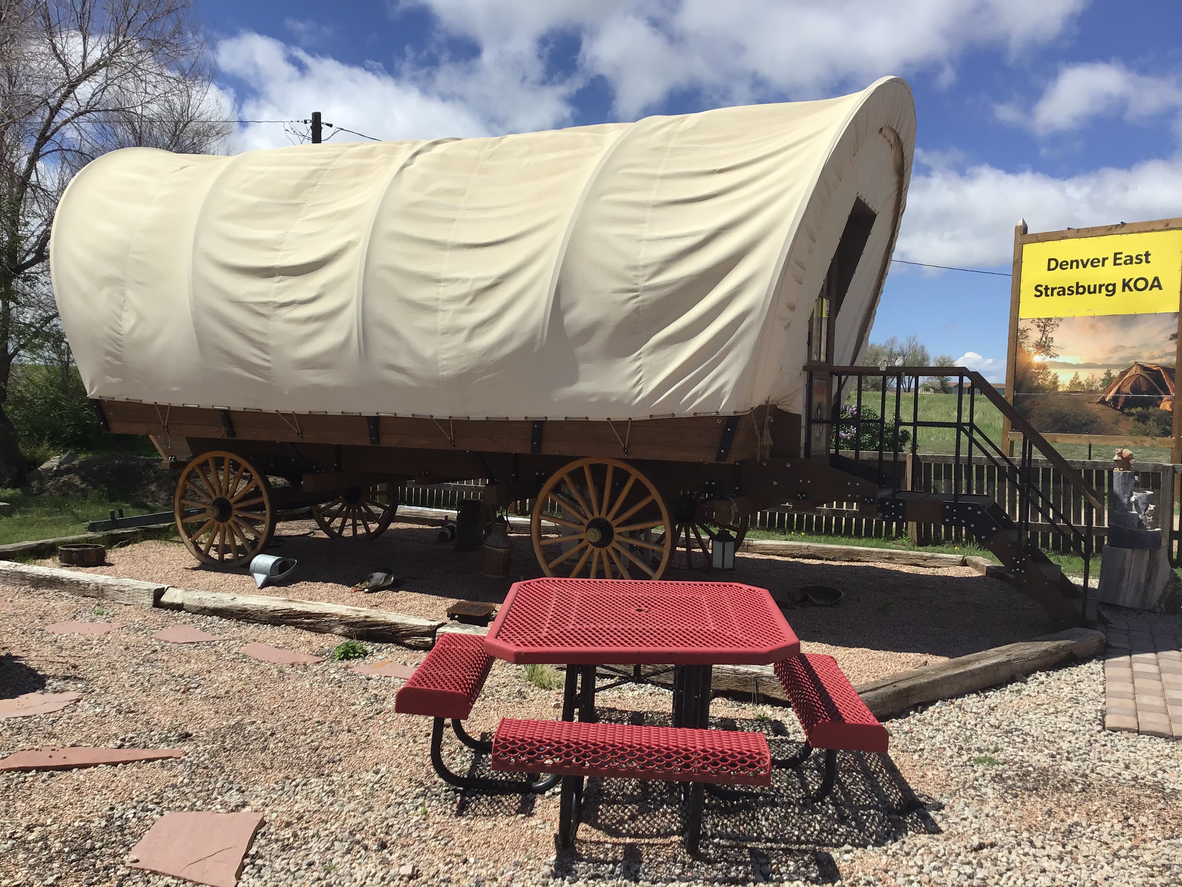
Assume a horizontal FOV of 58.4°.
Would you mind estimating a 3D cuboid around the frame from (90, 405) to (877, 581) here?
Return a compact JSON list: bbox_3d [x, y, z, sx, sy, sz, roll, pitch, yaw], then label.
[{"bbox_3d":[-0.878,0.384,9.540,6.967,1.560,2.835,2,2,25],"label":"frame"}]

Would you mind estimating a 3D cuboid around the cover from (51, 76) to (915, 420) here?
[{"bbox_3d":[-1.093,-1.621,9.592,7.696,2.694,3.321,2,2,25],"label":"cover"}]

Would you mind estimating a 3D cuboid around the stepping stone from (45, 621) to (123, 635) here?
[{"bbox_3d":[-3.319,1.219,6.872,0.500,0.040,0.350,2,3,12],"label":"stepping stone"}]

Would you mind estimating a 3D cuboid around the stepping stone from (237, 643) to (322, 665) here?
[{"bbox_3d":[-1.883,1.273,6.278,0.650,0.040,0.250,3,3,35],"label":"stepping stone"}]

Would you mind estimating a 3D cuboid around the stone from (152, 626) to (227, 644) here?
[{"bbox_3d":[-2.588,1.240,6.717,0.590,0.040,0.340,4,4,43],"label":"stone"}]

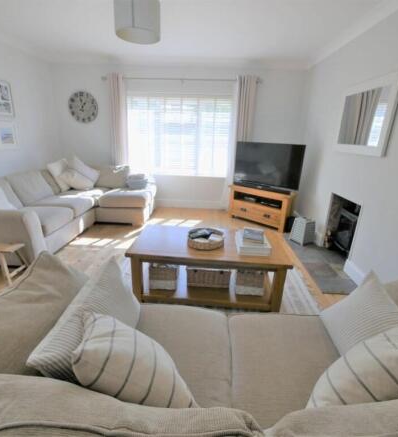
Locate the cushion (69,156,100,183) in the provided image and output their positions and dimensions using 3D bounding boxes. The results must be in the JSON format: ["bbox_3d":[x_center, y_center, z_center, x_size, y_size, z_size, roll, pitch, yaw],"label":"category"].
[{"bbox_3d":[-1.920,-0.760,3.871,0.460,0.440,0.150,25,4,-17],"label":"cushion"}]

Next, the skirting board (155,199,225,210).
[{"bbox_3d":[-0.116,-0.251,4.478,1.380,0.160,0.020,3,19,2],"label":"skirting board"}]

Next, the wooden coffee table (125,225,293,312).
[{"bbox_3d":[0.076,0.431,2.041,1.210,0.495,0.580,2,19,0],"label":"wooden coffee table"}]

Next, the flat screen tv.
[{"bbox_3d":[1.068,-0.825,3.696,1.050,0.645,0.100,13,22,29],"label":"flat screen tv"}]

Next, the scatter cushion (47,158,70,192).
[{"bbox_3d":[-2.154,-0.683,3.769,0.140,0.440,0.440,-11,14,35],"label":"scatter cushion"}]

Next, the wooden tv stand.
[{"bbox_3d":[1.042,-0.210,3.870,0.980,0.555,0.460,17,25,37],"label":"wooden tv stand"}]

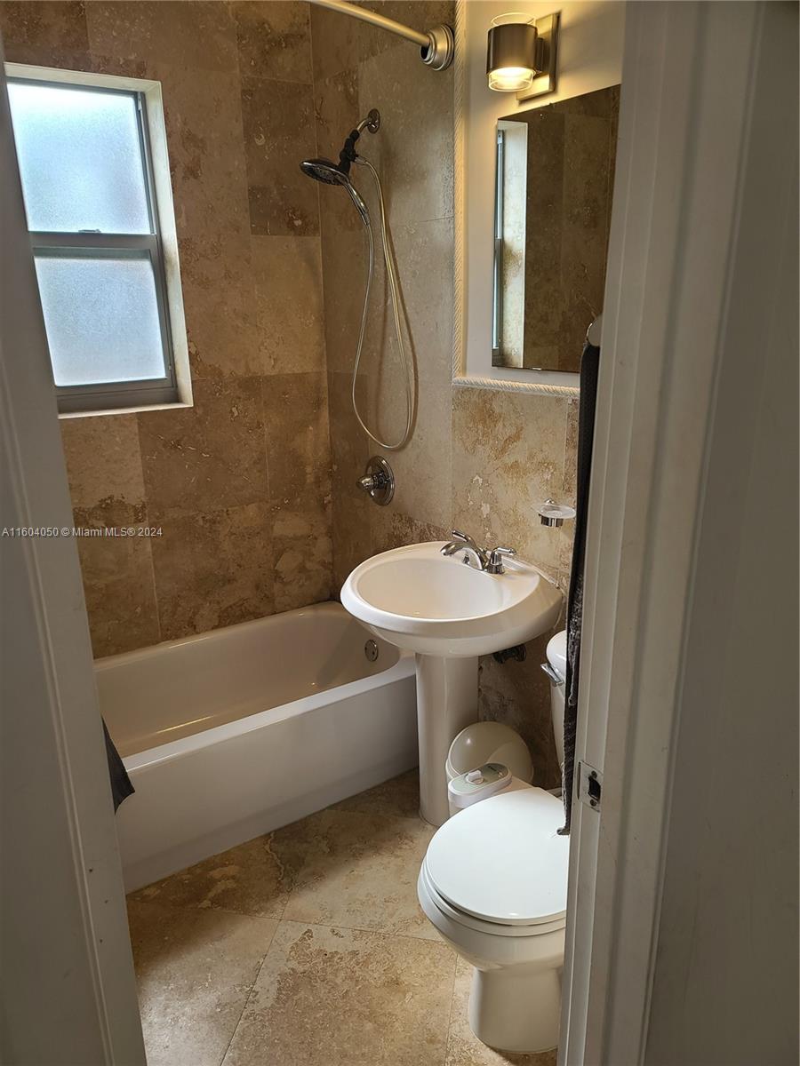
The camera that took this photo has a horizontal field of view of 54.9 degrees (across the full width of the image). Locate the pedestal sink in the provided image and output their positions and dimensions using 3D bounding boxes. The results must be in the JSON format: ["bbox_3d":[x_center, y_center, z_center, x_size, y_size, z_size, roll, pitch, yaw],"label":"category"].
[{"bbox_3d":[0.106,0.507,2.196,0.542,0.810,0.595,-12,20,-33],"label":"pedestal sink"}]

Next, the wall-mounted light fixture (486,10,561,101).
[{"bbox_3d":[0.274,-1.120,1.801,0.148,0.160,0.118,-12,20,-33],"label":"wall-mounted light fixture"}]

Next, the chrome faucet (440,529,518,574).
[{"bbox_3d":[0.186,0.064,2.146,0.177,0.091,0.265,-12,20,-33],"label":"chrome faucet"}]

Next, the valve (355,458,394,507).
[{"bbox_3d":[-0.106,-0.174,2.699,0.097,0.172,0.172,-12,20,-33],"label":"valve"}]

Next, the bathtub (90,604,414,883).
[{"bbox_3d":[-0.676,0.656,2.521,1.522,0.357,0.750,-12,20,-33],"label":"bathtub"}]

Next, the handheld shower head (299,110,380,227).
[{"bbox_3d":[-0.190,-1.127,2.363,0.275,0.345,0.155,-12,20,-33],"label":"handheld shower head"}]

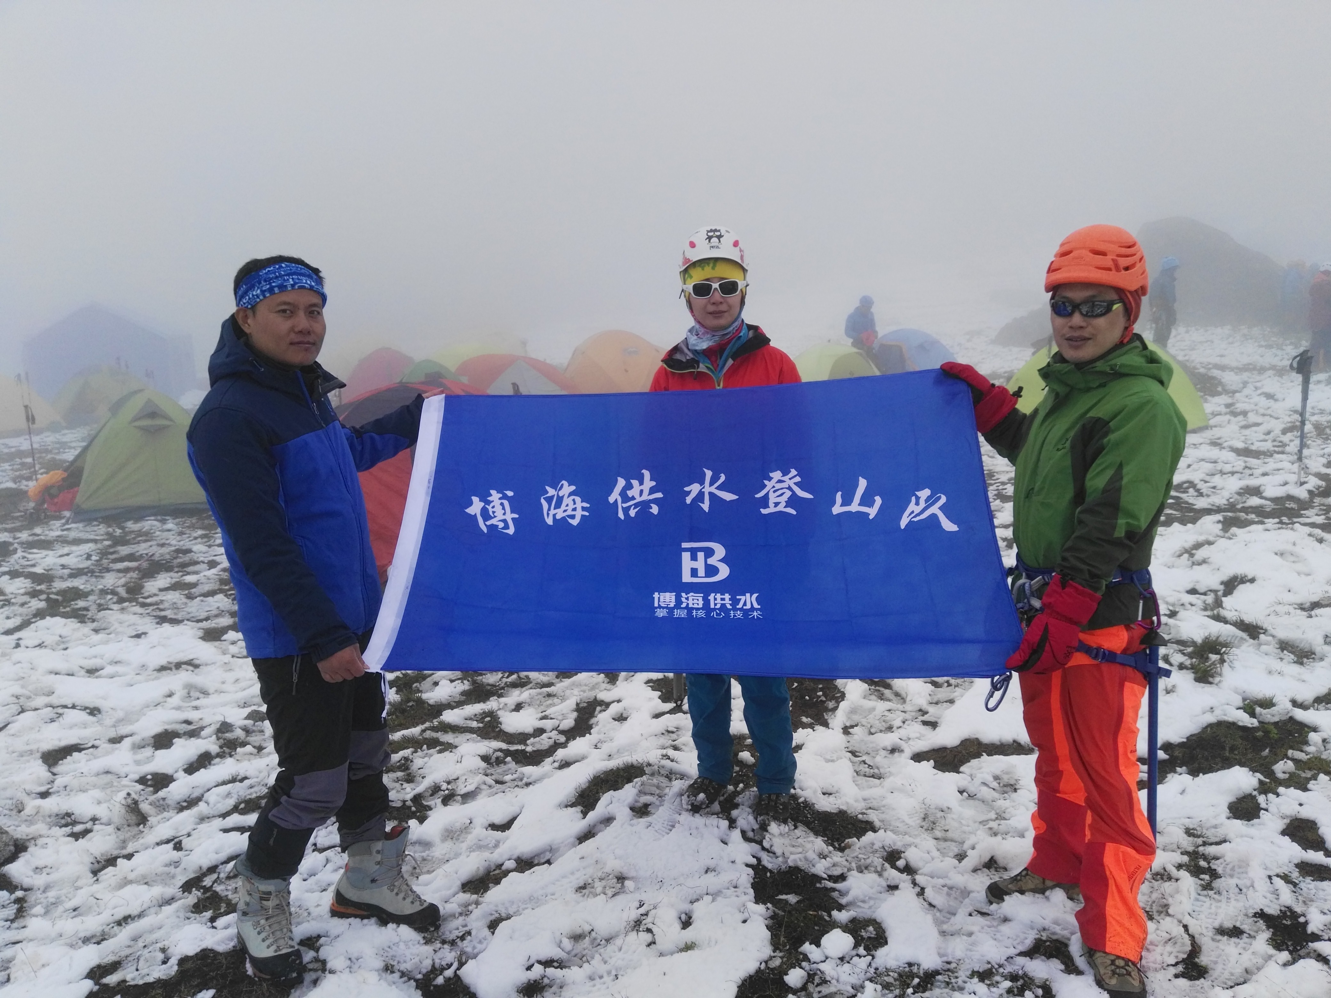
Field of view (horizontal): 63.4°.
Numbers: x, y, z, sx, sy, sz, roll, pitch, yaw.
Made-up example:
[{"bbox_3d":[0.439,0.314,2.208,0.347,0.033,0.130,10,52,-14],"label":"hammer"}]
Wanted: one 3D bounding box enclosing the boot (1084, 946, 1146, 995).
[{"bbox_3d":[1.083,1.052,2.599,0.115,0.160,0.300,1,12,9],"label":"boot"}]

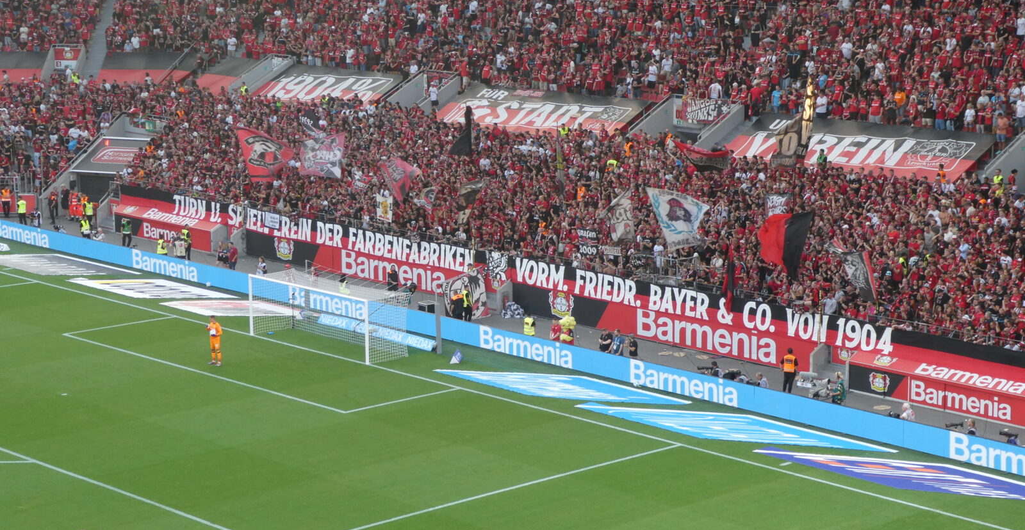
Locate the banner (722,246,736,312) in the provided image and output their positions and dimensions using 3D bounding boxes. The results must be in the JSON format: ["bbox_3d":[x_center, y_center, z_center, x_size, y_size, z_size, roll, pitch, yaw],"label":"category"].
[{"bbox_3d":[8.481,0.549,81.156,0.449,2.527,0.350,3,11,18],"label":"banner"}]

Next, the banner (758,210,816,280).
[{"bbox_3d":[10.555,-0.761,79.801,2.083,2.492,0.500,4,11,19],"label":"banner"}]

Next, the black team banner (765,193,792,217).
[{"bbox_3d":[10.716,-2.372,83.548,1.100,1.060,0.100,4,11,24],"label":"black team banner"}]

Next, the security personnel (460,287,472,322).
[{"bbox_3d":[-1.948,1.753,86.434,0.400,1.800,0.500,-6,11,-29],"label":"security personnel"}]

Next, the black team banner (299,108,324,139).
[{"bbox_3d":[-10.322,-7.287,106.251,1.222,1.500,0.400,2,10,9],"label":"black team banner"}]

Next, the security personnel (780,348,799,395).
[{"bbox_3d":[9.906,3.864,74.249,0.600,1.800,0.400,2,10,11],"label":"security personnel"}]

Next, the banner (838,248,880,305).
[{"bbox_3d":[12.599,0.409,75.662,1.500,2.000,0.400,2,10,14],"label":"banner"}]

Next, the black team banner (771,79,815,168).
[{"bbox_3d":[11.504,-5.785,85.076,1.750,3.550,0.500,2,10,14],"label":"black team banner"}]

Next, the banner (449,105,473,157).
[{"bbox_3d":[-2.474,-6.412,99.363,1.079,2.435,0.400,2,10,12],"label":"banner"}]

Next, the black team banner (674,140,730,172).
[{"bbox_3d":[8.266,-4.741,90.500,2.435,1.255,0.500,3,11,17],"label":"black team banner"}]

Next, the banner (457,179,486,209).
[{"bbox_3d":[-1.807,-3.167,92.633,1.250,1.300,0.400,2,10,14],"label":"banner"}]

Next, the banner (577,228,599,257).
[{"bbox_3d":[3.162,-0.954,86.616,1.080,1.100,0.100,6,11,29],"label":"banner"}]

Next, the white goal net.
[{"bbox_3d":[-7.394,2.016,83.917,2.200,2.560,7.560,-9,14,-42],"label":"white goal net"}]

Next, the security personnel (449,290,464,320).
[{"bbox_3d":[-2.294,1.901,85.652,0.570,1.780,0.400,1,10,6],"label":"security personnel"}]

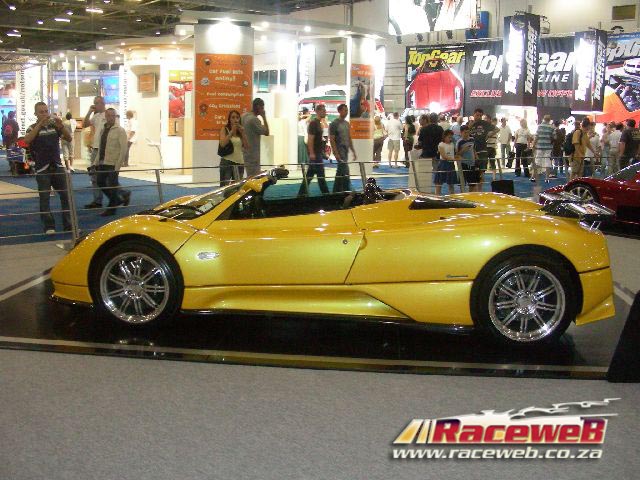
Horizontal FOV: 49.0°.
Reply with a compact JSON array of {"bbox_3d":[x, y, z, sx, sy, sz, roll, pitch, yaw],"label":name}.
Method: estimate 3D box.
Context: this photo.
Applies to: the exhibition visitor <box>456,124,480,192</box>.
[{"bbox_3d":[2.729,-1.357,12.999,0.460,1.490,0.300,0,10,-6],"label":"exhibition visitor"}]

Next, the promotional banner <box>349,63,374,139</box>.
[{"bbox_3d":[1.181,-3.849,19.527,0.695,2.011,0.100,2,10,6],"label":"promotional banner"}]

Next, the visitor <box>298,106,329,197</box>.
[{"bbox_3d":[-0.115,-1.676,13.447,0.600,1.800,0.520,2,10,6],"label":"visitor"}]

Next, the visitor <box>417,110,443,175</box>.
[{"bbox_3d":[2.202,-1.667,14.001,0.520,1.730,0.360,-2,11,-18],"label":"visitor"}]

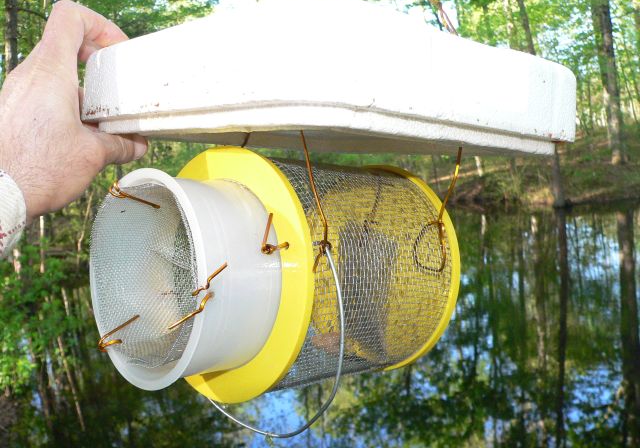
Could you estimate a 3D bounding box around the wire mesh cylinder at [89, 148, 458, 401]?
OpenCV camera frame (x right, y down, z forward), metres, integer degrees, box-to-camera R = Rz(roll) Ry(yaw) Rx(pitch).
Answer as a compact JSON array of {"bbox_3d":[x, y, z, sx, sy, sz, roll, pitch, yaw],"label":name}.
[{"bbox_3d":[-0.028,0.030,0.428,0.151,0.151,0.195,1,0,44],"label":"wire mesh cylinder"}]

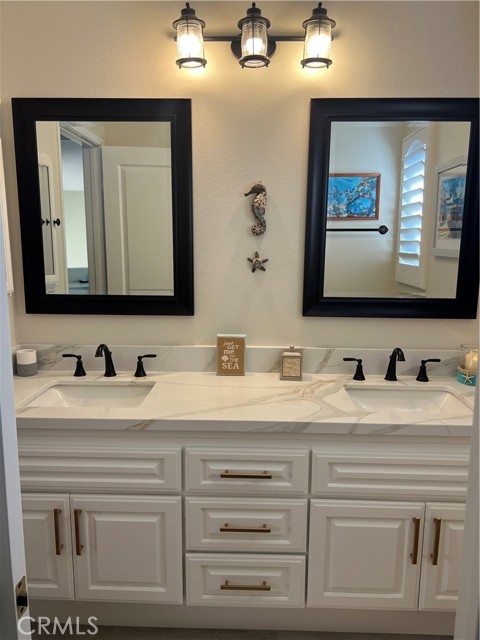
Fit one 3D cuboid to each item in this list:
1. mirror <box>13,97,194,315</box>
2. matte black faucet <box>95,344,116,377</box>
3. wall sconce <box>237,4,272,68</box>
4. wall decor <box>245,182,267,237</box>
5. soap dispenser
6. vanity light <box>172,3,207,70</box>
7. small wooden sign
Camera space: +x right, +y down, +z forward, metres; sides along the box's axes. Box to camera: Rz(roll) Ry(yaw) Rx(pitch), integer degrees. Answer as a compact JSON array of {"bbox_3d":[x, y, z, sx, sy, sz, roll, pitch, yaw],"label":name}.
[{"bbox_3d":[-0.542,-0.441,1.944,0.707,0.852,0.030,1,10,1],"label":"mirror"},{"bbox_3d":[-0.535,0.168,1.924,0.051,0.145,0.163,1,10,1],"label":"matte black faucet"},{"bbox_3d":[0.055,-1.031,1.733,0.119,0.208,0.129,1,10,1],"label":"wall sconce"},{"bbox_3d":[0.062,-0.438,1.928,0.088,0.206,0.032,1,10,1],"label":"wall decor"},{"bbox_3d":[0.210,0.172,1.968,0.088,0.134,0.083,1,10,1],"label":"soap dispenser"},{"bbox_3d":[-0.185,-1.035,1.738,0.119,0.208,0.129,1,10,1],"label":"vanity light"},{"bbox_3d":[-0.036,0.147,2.002,0.114,0.168,0.042,1,10,1],"label":"small wooden sign"}]

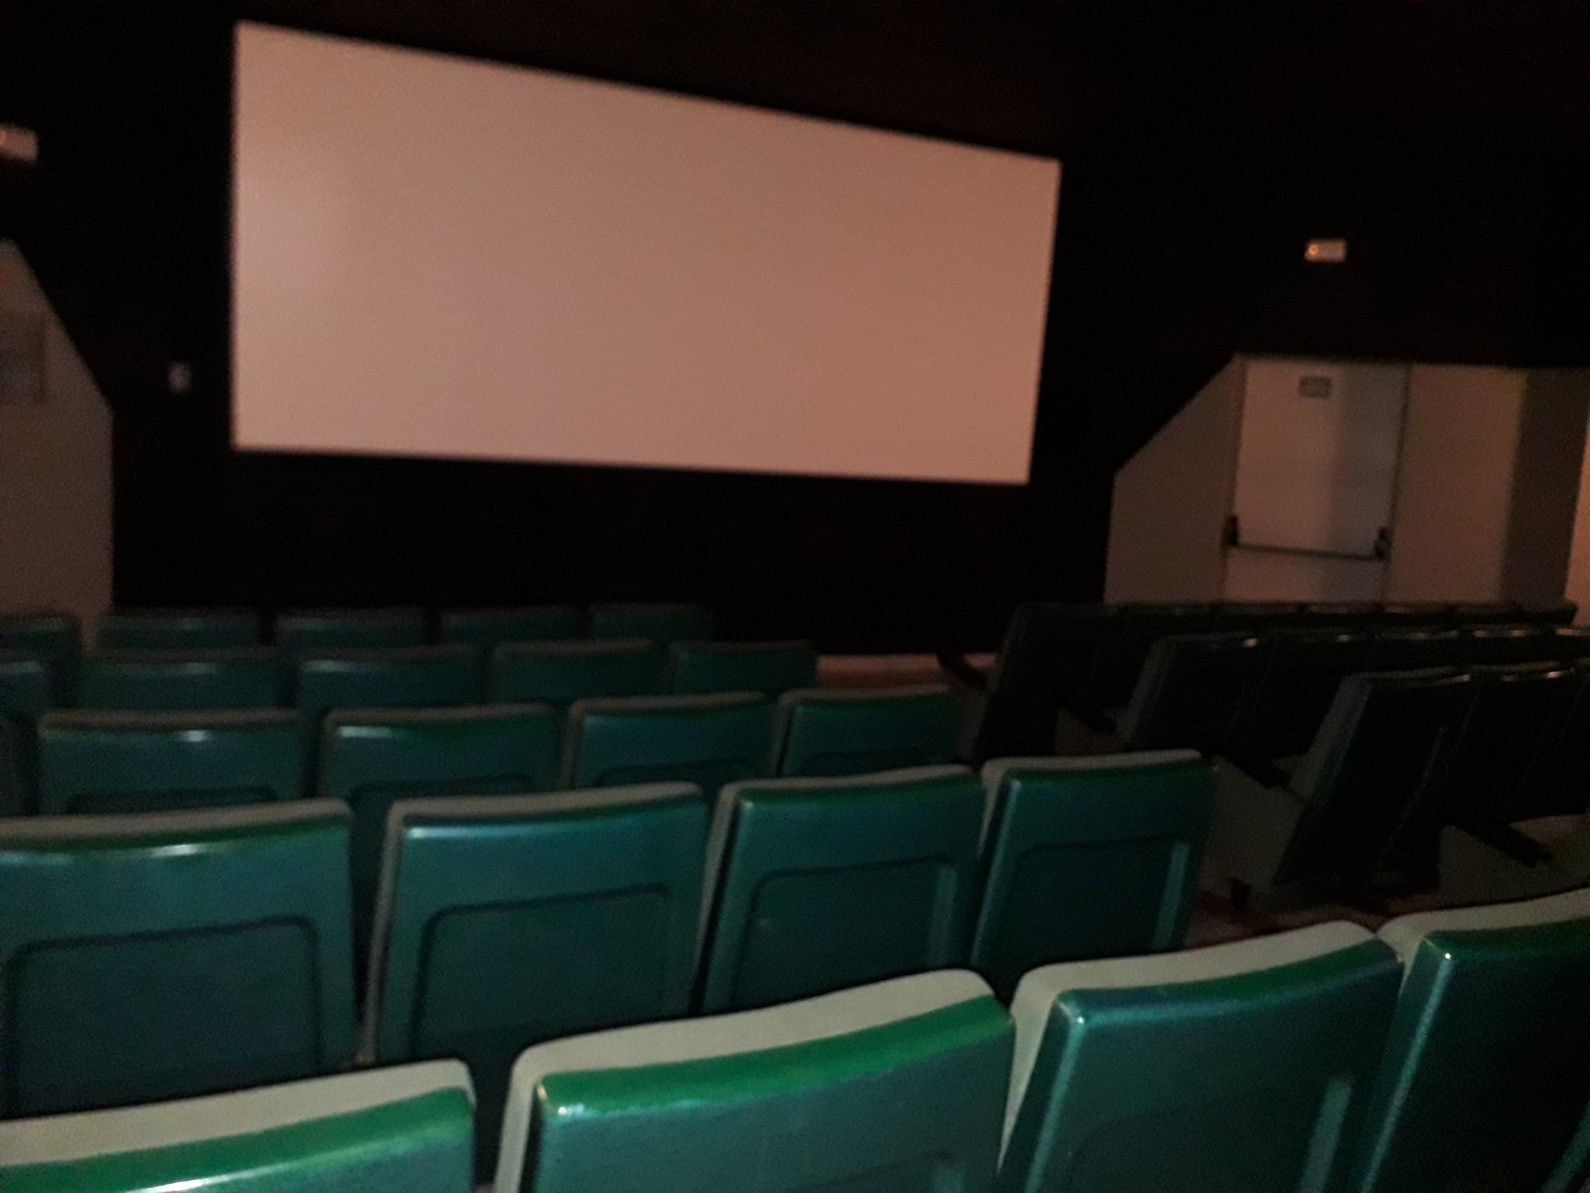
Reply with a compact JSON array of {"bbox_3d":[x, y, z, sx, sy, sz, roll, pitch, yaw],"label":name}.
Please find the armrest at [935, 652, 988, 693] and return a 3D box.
[{"bbox_3d":[0.825,0.370,6.106,0.067,0.056,0.336,0,17,-24],"label":"armrest"}]

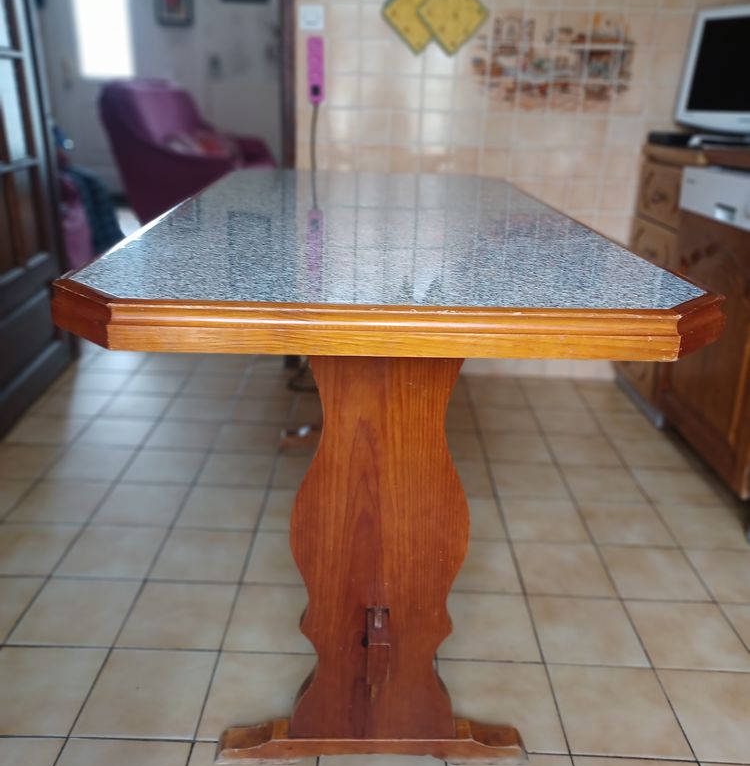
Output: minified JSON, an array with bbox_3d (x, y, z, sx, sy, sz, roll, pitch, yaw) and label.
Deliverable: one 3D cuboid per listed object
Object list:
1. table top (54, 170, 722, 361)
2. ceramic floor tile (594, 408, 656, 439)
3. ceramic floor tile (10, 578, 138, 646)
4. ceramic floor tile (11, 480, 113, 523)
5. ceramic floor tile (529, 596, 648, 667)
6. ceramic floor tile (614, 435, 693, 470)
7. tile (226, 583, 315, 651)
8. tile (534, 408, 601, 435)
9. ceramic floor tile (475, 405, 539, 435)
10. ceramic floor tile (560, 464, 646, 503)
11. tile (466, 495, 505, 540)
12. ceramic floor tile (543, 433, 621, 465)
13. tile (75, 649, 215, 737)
[{"bbox_3d":[0.006,-0.306,1.376,0.738,0.047,1.401,1,22,-2],"label":"table top"},{"bbox_3d":[0.851,0.143,2.417,0.200,0.010,0.200,2,22,0],"label":"ceramic floor tile"},{"bbox_3d":[-0.598,0.464,1.463,0.200,0.010,0.200,2,22,0],"label":"ceramic floor tile"},{"bbox_3d":[-0.785,0.302,1.817,0.199,0.010,0.199,2,21,0],"label":"ceramic floor tile"},{"bbox_3d":[0.427,0.503,1.463,0.200,0.010,0.200,2,22,0],"label":"ceramic floor tile"},{"bbox_3d":[0.834,0.216,2.195,0.199,0.009,0.199,2,22,0],"label":"ceramic floor tile"},{"bbox_3d":[-0.185,0.471,1.438,0.198,0.010,0.198,2,22,0],"label":"tile"},{"bbox_3d":[0.634,0.134,2.383,0.199,0.009,0.199,2,22,0],"label":"tile"},{"bbox_3d":[0.441,0.127,2.417,0.200,0.010,0.200,2,22,0],"label":"ceramic floor tile"},{"bbox_3d":[0.631,0.283,2.006,0.199,0.010,0.199,2,21,0],"label":"ceramic floor tile"},{"bbox_3d":[0.226,0.343,1.832,0.200,0.010,0.200,2,22,0],"label":"tile"},{"bbox_3d":[0.638,0.210,2.210,0.200,0.010,0.200,2,22,0],"label":"ceramic floor tile"},{"bbox_3d":[-0.390,0.539,1.253,0.199,0.010,0.199,2,21,0],"label":"tile"}]

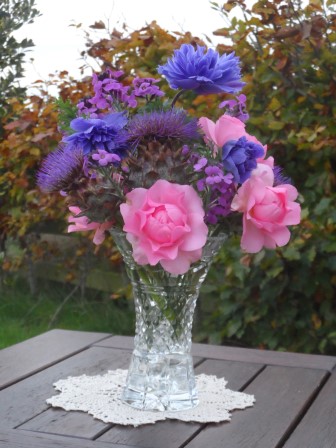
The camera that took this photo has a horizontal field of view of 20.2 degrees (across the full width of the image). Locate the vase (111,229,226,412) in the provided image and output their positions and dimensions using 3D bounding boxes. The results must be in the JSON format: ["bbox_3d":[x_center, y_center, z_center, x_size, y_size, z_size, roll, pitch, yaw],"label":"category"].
[{"bbox_3d":[-0.003,0.108,1.060,0.129,0.188,0.129,4,5,0],"label":"vase"}]

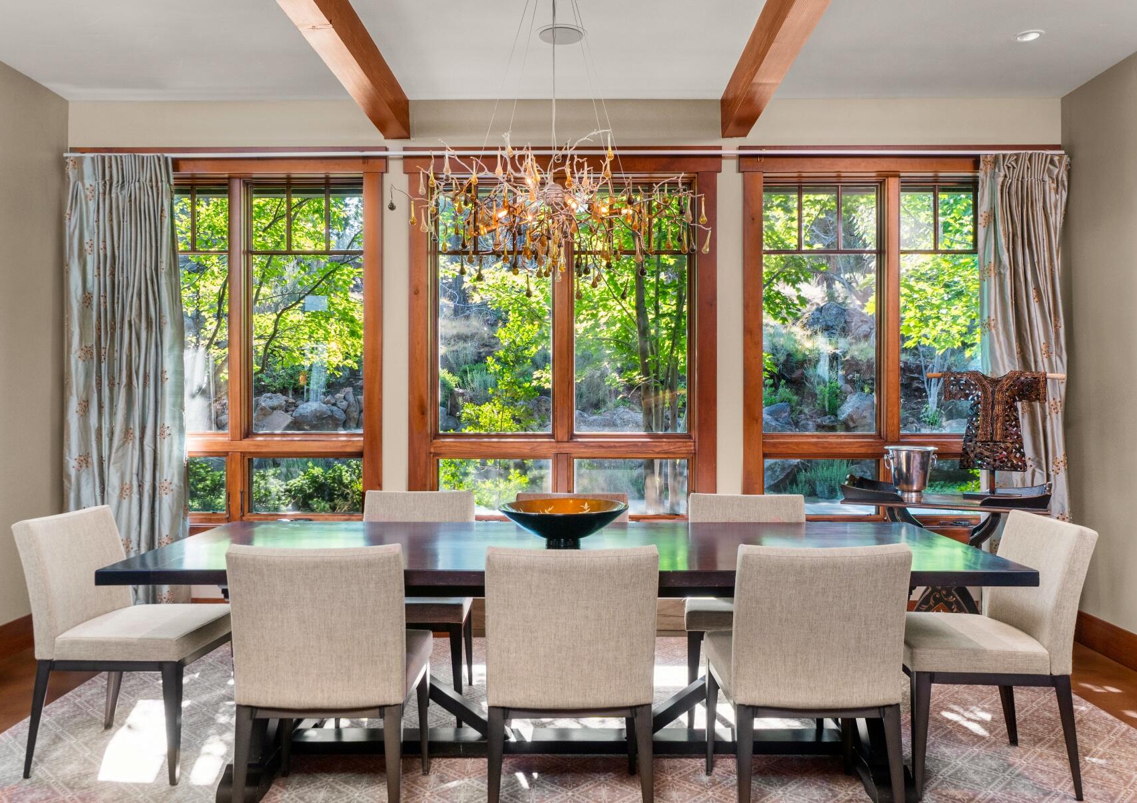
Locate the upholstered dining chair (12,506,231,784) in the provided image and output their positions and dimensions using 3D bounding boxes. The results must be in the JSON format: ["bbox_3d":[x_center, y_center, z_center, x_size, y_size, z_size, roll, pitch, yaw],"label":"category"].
[{"bbox_3d":[-1.532,0.820,2.967,0.573,0.854,0.488,0,0,3],"label":"upholstered dining chair"}]

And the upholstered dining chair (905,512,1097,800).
[{"bbox_3d":[1.366,0.821,2.835,0.573,0.854,0.488,0,0,4],"label":"upholstered dining chair"}]

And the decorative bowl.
[{"bbox_3d":[-0.014,0.419,2.811,0.432,0.133,0.432,0,0,0],"label":"decorative bowl"}]

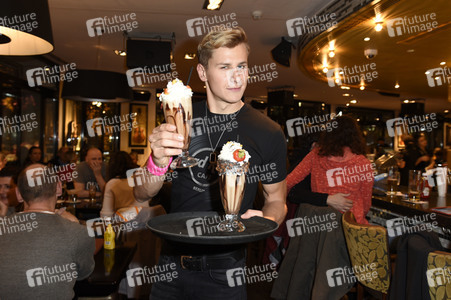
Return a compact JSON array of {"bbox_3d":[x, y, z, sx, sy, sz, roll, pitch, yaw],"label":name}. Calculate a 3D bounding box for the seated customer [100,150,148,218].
[{"bbox_3d":[-0.930,0.640,3.250,0.480,1.240,0.750,0,1,-20],"label":"seated customer"}]

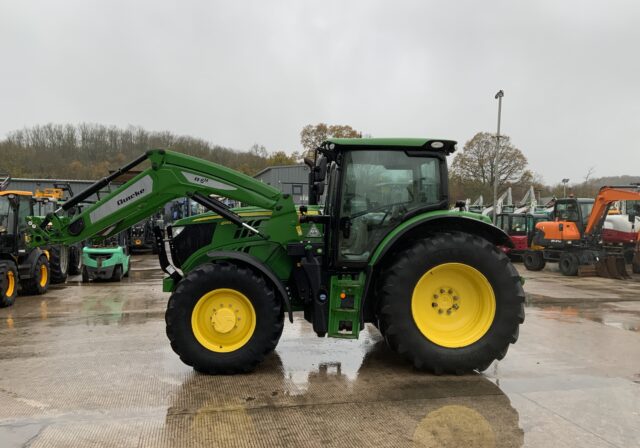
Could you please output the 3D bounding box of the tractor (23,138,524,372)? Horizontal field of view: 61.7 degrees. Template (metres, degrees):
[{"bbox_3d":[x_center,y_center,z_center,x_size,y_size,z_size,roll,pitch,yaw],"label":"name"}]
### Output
[{"bbox_3d":[-0.470,0.335,7.520,6.500,2.970,2.450,0,0,-3],"label":"tractor"}]

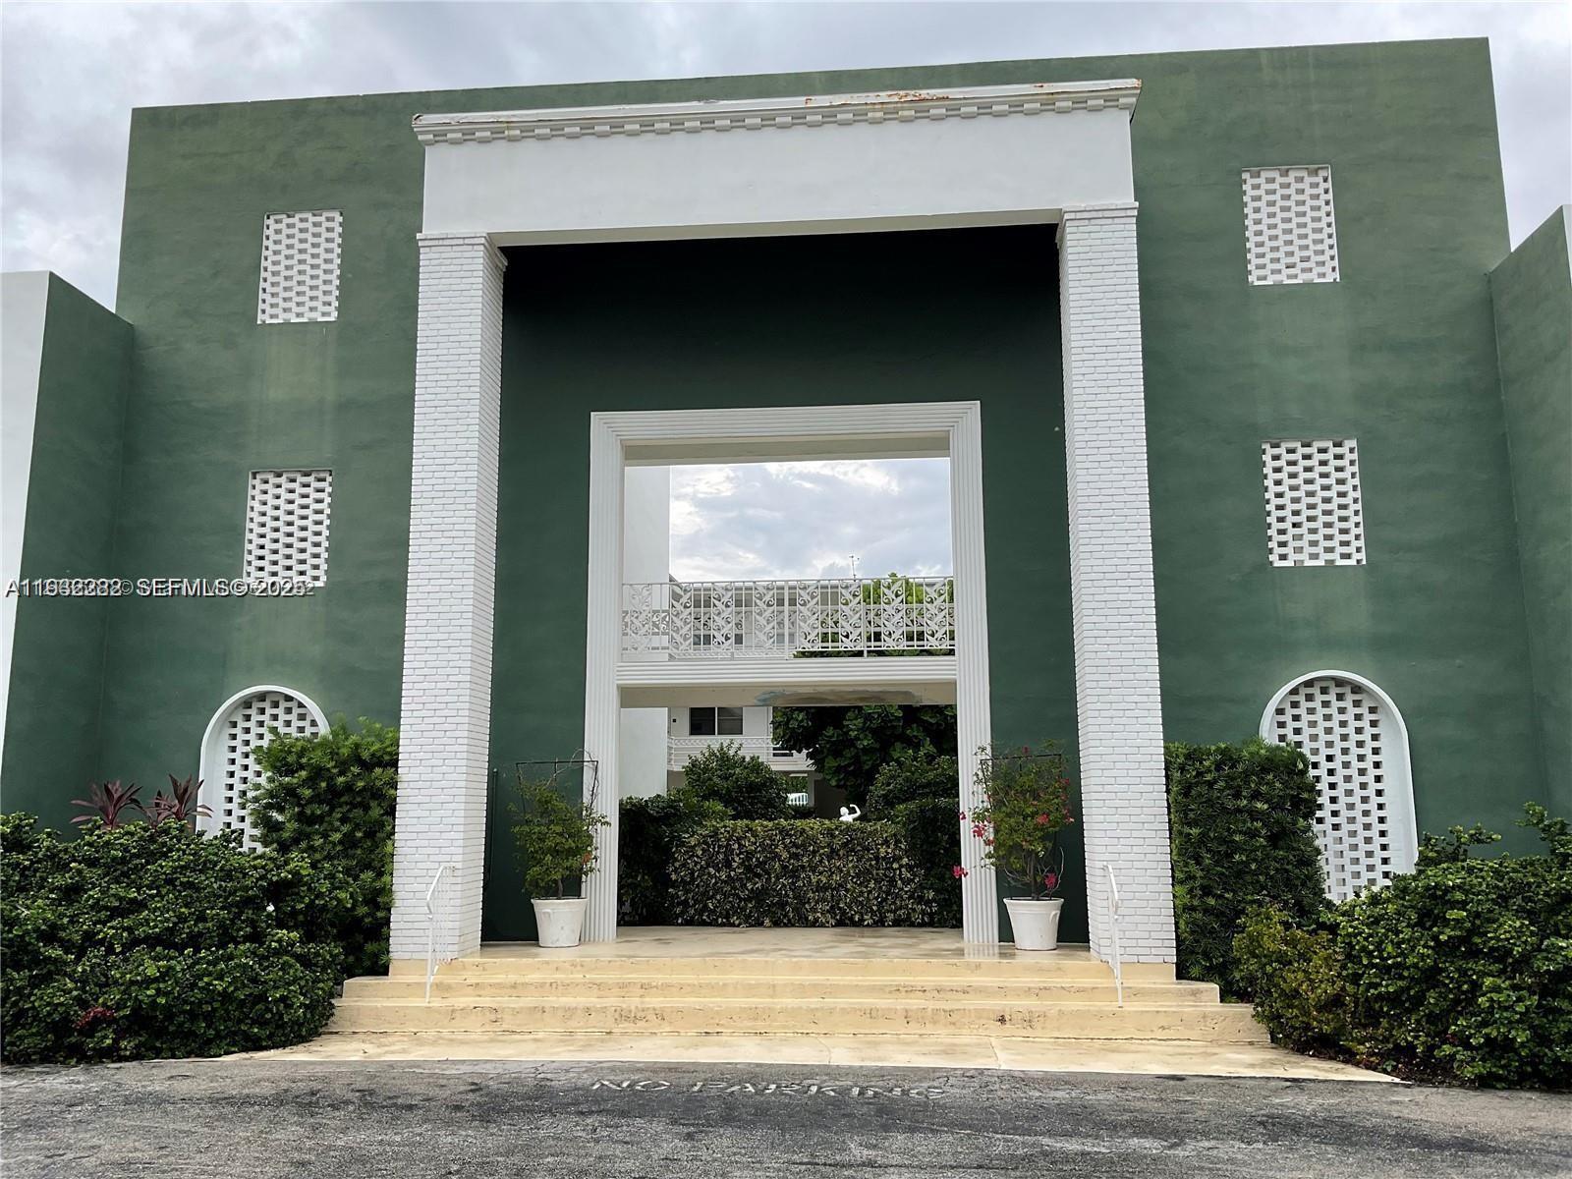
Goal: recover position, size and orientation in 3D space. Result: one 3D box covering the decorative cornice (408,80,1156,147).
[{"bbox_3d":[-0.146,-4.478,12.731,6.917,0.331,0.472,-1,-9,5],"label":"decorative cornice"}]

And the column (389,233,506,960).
[{"bbox_3d":[-3.175,-0.035,12.469,0.667,6.784,0.701,-1,-10,5],"label":"column"}]

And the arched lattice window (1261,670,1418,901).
[{"bbox_3d":[5.210,1.968,12.447,1.347,2.400,0.236,-1,-9,5],"label":"arched lattice window"}]

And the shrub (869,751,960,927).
[{"bbox_3d":[1.527,2.817,14.910,1.096,1.899,1.039,-1,-9,5],"label":"shrub"}]

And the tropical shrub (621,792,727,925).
[{"bbox_3d":[-1.351,3.189,15.823,1.401,1.525,1.165,-1,-10,5],"label":"tropical shrub"}]

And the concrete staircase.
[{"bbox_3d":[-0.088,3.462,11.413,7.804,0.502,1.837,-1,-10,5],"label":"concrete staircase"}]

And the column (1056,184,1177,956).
[{"bbox_3d":[2.968,-0.160,11.959,0.677,6.784,0.701,-1,-10,5],"label":"column"}]

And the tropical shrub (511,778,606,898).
[{"bbox_3d":[-2.215,2.438,12.901,0.968,1.171,0.734,-1,-10,5],"label":"tropical shrub"}]

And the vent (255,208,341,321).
[{"bbox_3d":[-5.367,-3.566,14.634,0.894,1.299,0.120,-1,-10,5],"label":"vent"}]

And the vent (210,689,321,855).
[{"bbox_3d":[-5.260,2.198,13.462,1.181,2.306,0.142,-1,-9,5],"label":"vent"}]

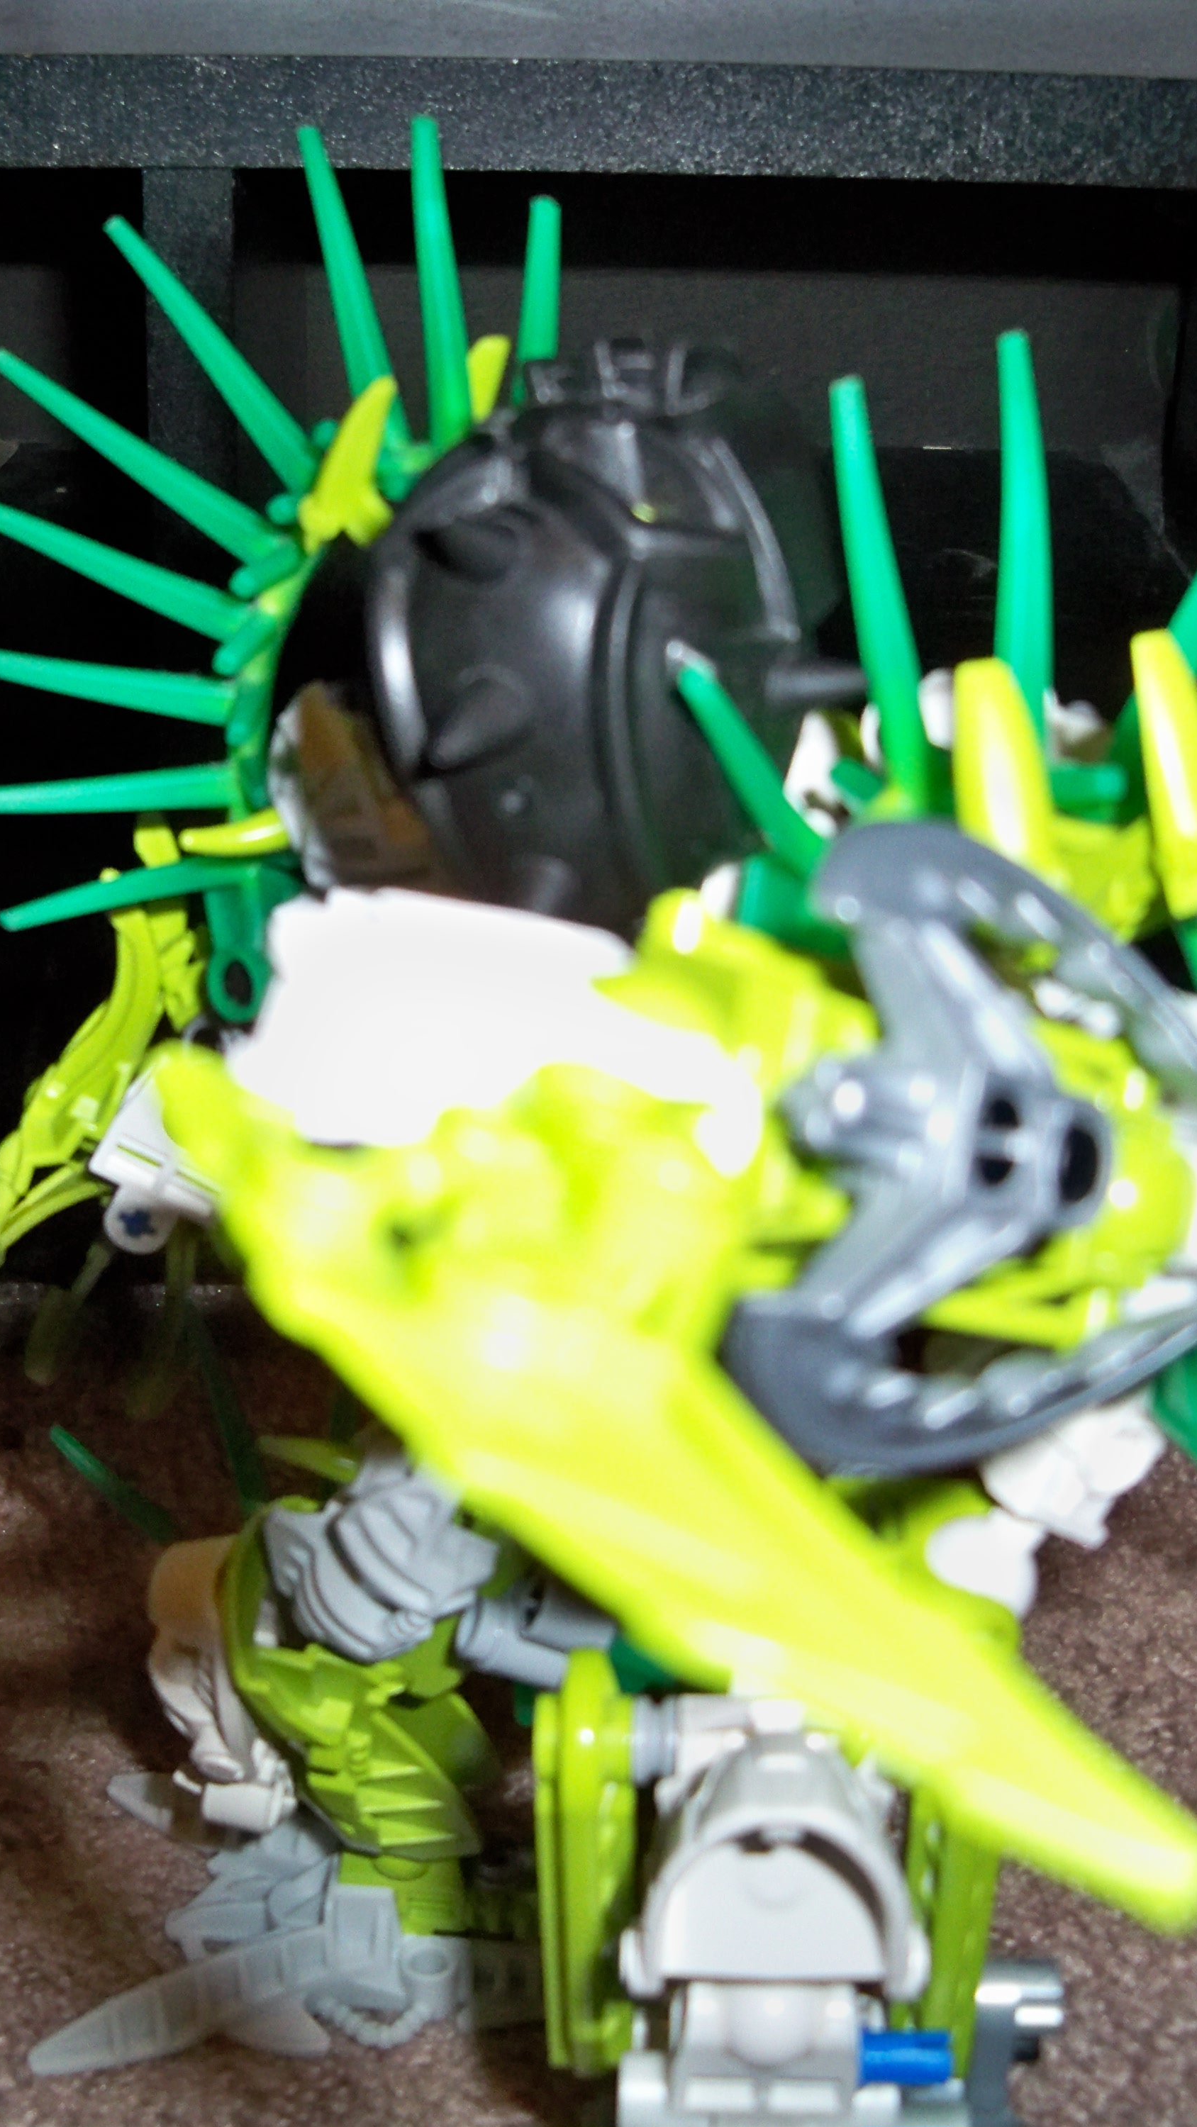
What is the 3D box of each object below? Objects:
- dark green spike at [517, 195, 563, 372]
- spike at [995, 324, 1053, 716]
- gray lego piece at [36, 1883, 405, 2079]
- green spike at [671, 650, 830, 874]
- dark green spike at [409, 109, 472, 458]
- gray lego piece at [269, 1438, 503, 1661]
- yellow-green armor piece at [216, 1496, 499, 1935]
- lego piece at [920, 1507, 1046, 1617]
[{"bbox_3d":[-0.006,-0.070,0.272,0.004,0.024,0.004,5,30,0],"label":"dark green spike"},{"bbox_3d":[0.031,-0.039,0.212,0.005,0.005,0.036,1,72,0],"label":"spike"},{"bbox_3d":[-0.044,0.107,0.336,0.045,0.014,0.019,-6,28,-13],"label":"gray lego piece"},{"bbox_3d":[0.011,-0.020,0.193,0.004,0.004,0.024,-36,54,6],"label":"green spike"},{"bbox_3d":[-0.015,-0.074,0.272,0.005,0.031,0.004,-5,29,-2],"label":"dark green spike"},{"bbox_3d":[-0.024,0.053,0.313,0.024,0.022,0.018,14,30,23],"label":"gray lego piece"},{"bbox_3d":[-0.031,0.084,0.366,0.024,0.052,0.023,-26,29,-12],"label":"yellow-green armor piece"},{"bbox_3d":[0.029,0.038,0.220,0.010,0.009,0.009,-10,29,-22],"label":"lego piece"}]

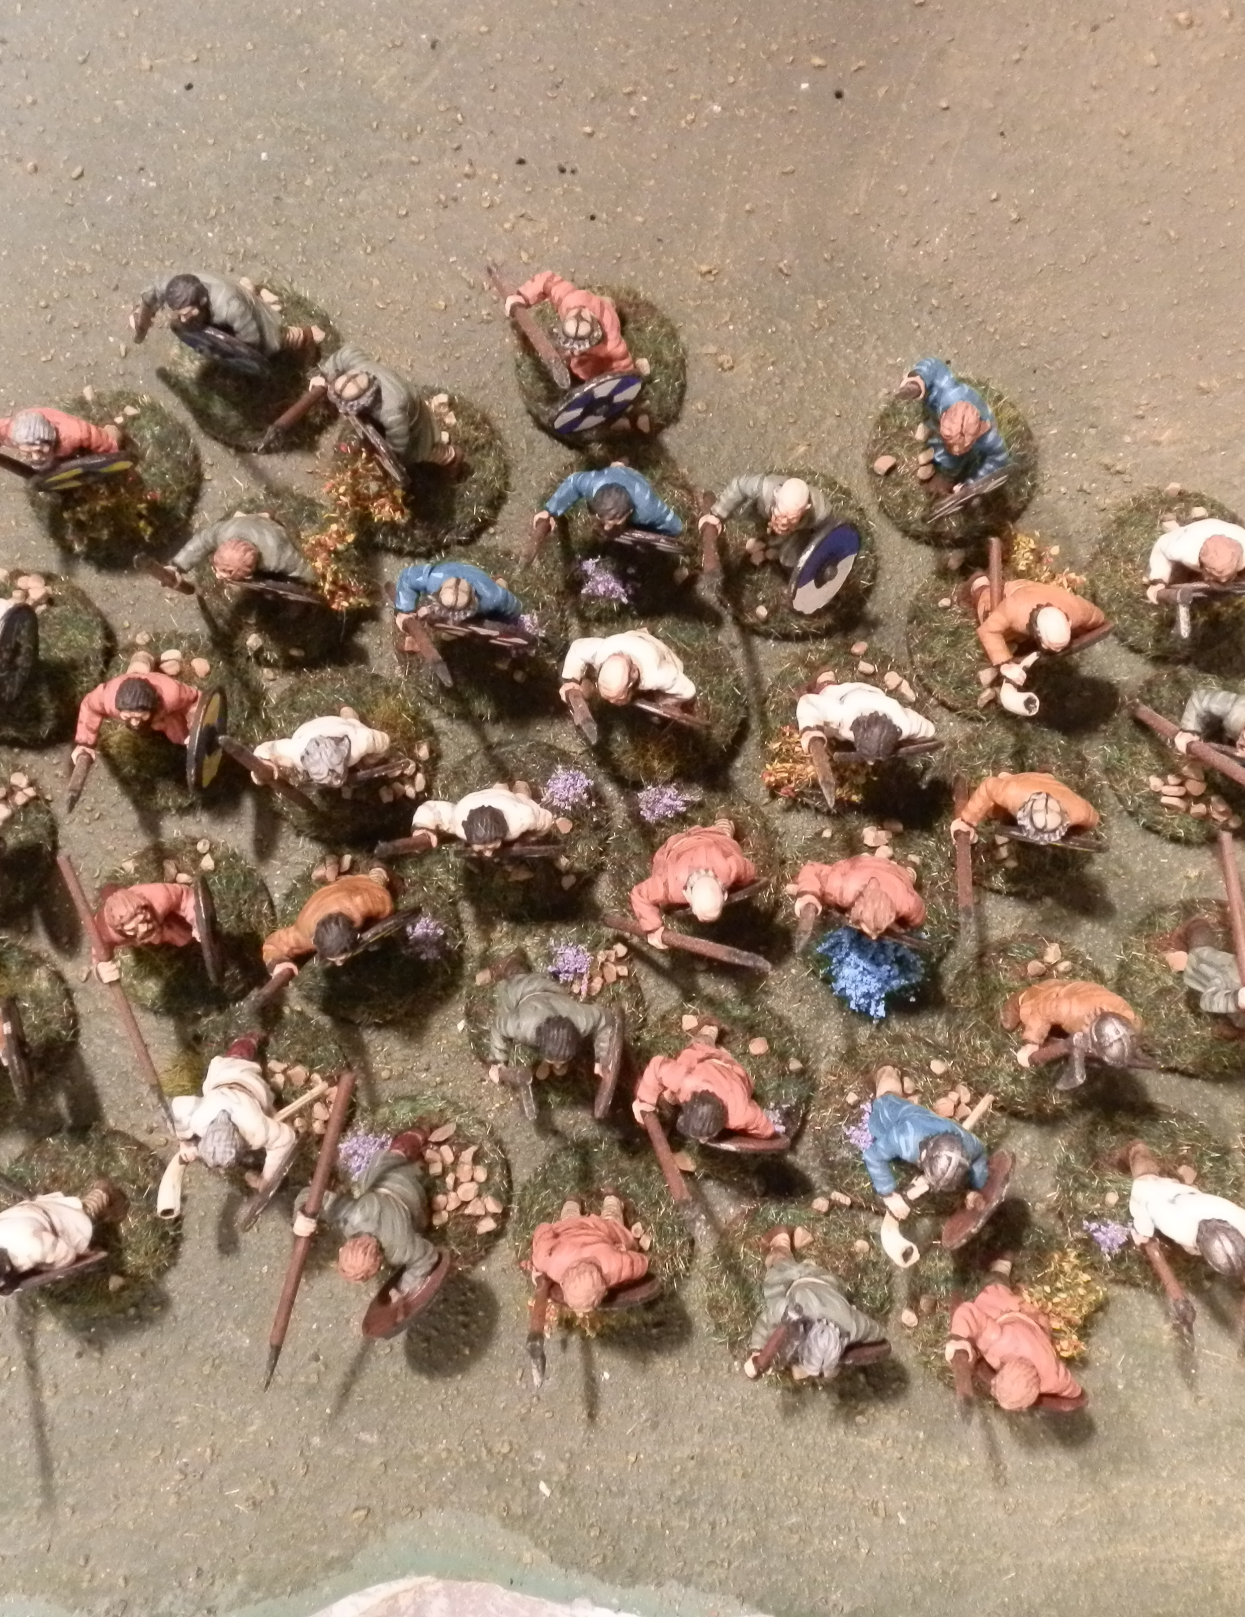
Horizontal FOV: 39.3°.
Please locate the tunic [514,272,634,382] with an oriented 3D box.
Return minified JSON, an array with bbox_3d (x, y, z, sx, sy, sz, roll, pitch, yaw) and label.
[{"bbox_3d":[-0.007,-0.066,0.238,0.015,0.015,0.009,30,90,2],"label":"tunic"}]

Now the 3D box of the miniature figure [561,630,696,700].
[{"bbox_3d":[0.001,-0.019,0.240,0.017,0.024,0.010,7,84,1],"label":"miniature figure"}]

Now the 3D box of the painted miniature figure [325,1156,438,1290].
[{"bbox_3d":[-0.032,0.055,0.237,0.016,0.025,0.015,25,88,3],"label":"painted miniature figure"}]

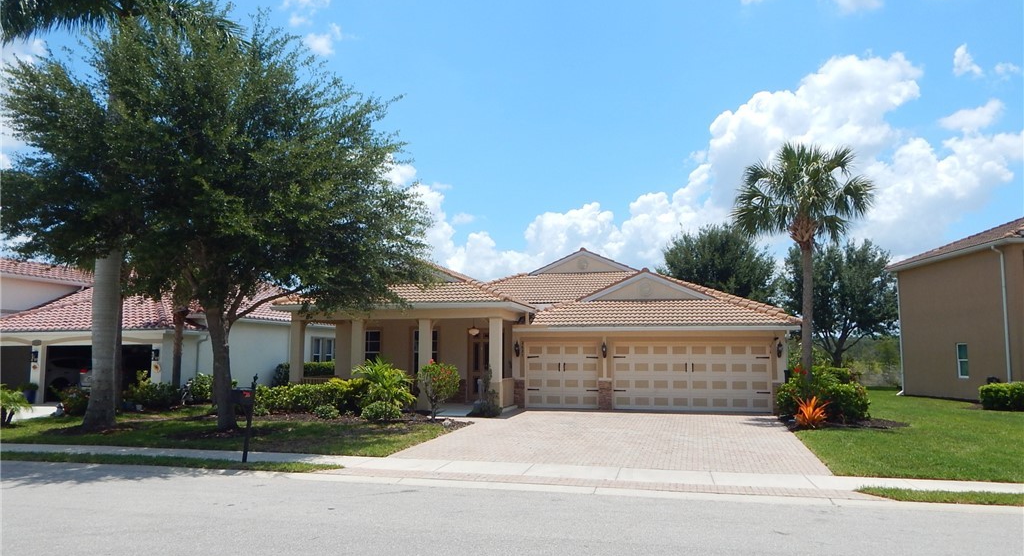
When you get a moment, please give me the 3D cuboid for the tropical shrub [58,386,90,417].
[{"bbox_3d":[-13.067,3.659,22.137,1.020,0.930,0.950,0,-6,0],"label":"tropical shrub"}]

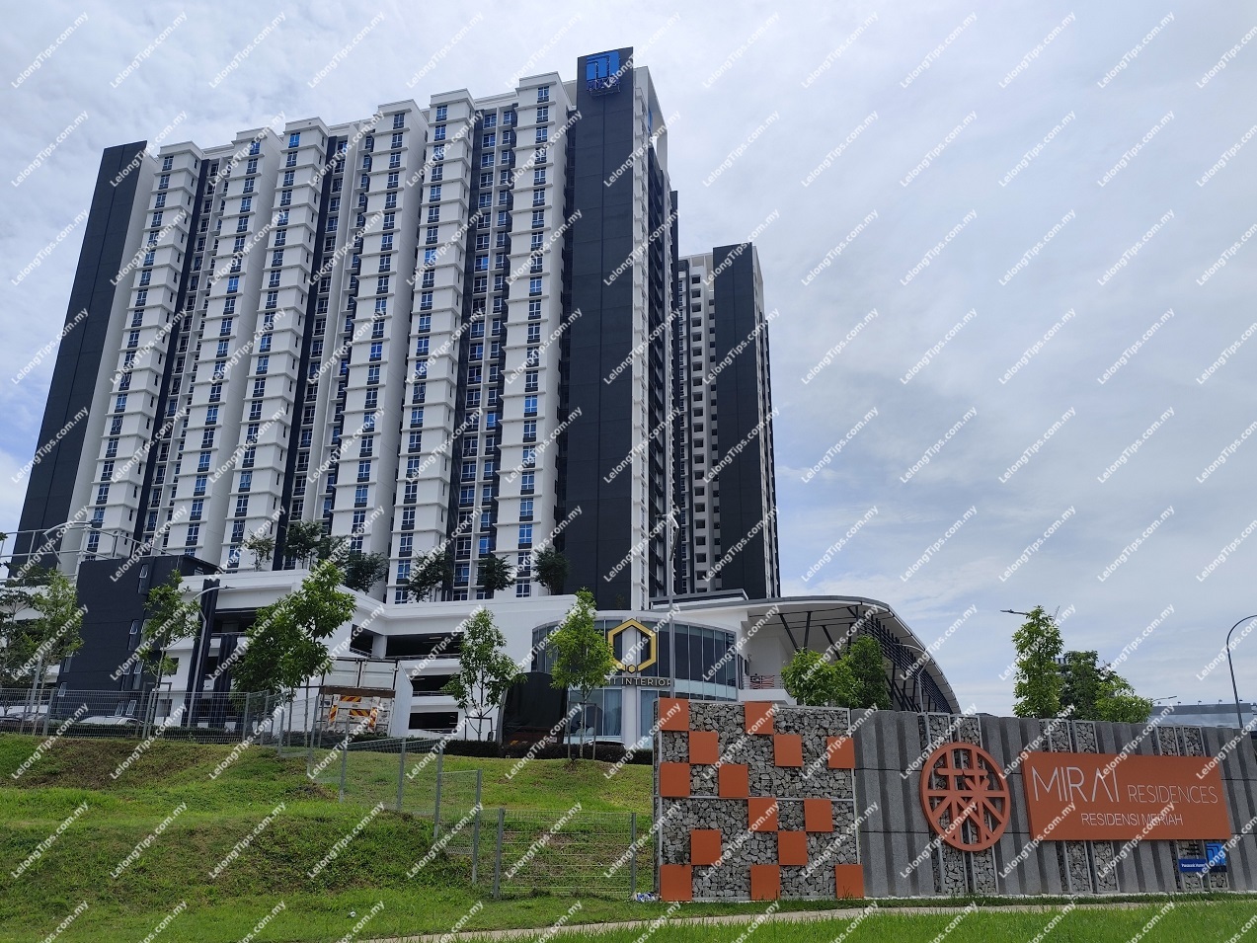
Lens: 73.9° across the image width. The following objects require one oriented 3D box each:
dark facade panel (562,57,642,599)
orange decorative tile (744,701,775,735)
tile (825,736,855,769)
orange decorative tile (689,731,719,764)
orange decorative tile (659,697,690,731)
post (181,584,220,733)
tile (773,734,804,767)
[{"bbox_3d":[-2.850,-20.253,101.574,7.650,75.013,0.800,-4,-17,12],"label":"dark facade panel"},{"bbox_3d":[2.153,4.055,13.717,0.490,0.490,0.050,5,-18,-15],"label":"orange decorative tile"},{"bbox_3d":[3.560,4.698,13.952,0.490,0.490,0.050,5,-18,-15],"label":"tile"},{"bbox_3d":[1.210,4.407,13.322,0.490,0.490,0.050,5,-18,-15],"label":"orange decorative tile"},{"bbox_3d":[0.743,3.880,13.339,0.490,0.490,0.050,5,-18,-15],"label":"orange decorative tile"},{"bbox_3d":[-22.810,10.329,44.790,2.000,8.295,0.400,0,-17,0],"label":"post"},{"bbox_3d":[2.614,4.582,13.787,0.485,0.485,0.050,5,-20,-12],"label":"tile"}]

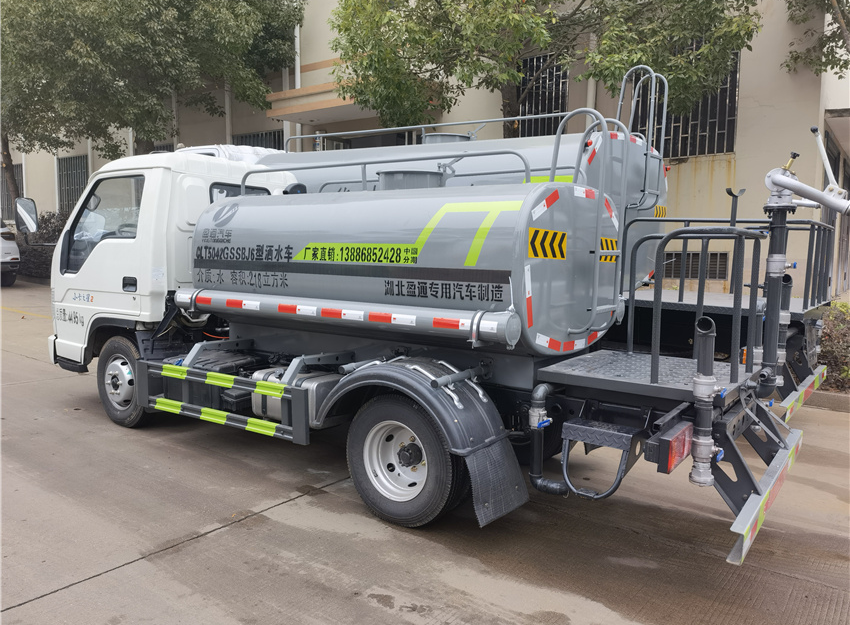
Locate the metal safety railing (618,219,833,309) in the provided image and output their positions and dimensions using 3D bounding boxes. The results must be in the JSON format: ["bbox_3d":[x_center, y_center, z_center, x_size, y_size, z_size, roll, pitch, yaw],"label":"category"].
[{"bbox_3d":[2.401,-0.402,5.250,1.306,0.612,1.469,7,7,37],"label":"metal safety railing"}]

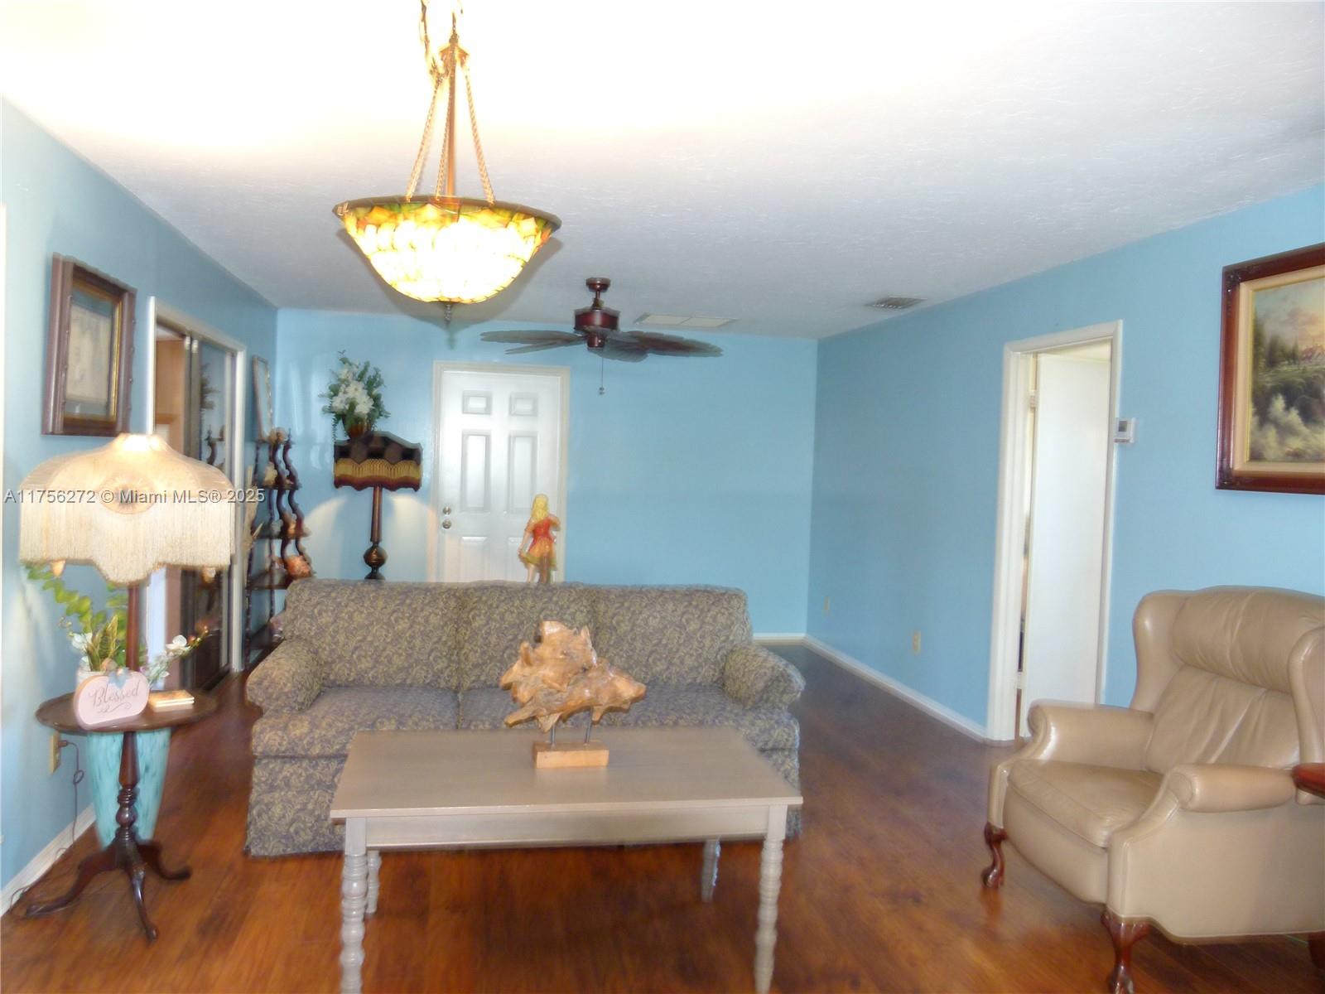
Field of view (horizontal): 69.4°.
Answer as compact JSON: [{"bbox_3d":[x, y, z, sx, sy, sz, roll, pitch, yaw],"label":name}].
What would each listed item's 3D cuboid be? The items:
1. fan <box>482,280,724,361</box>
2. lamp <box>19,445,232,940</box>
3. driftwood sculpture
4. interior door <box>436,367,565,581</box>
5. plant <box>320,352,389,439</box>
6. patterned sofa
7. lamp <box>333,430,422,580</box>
[{"bbox_3d":[-0.353,-1.002,5.300,1.360,0.420,1.340,1,2,-12],"label":"fan"},{"bbox_3d":[-1.655,0.542,2.966,0.580,1.490,0.570,1,3,-28],"label":"lamp"},{"bbox_3d":[-0.263,0.574,2.818,0.420,0.420,0.220,1,2,-10],"label":"driftwood sculpture"},{"bbox_3d":[-1.233,0.091,7.286,0.905,2.040,0.060,1,2,-12],"label":"interior door"},{"bbox_3d":[-2.127,-0.701,6.627,0.460,0.600,0.420,1,2,-12],"label":"plant"},{"bbox_3d":[-0.528,0.835,4.013,2.100,0.890,0.920,1,2,-10],"label":"patterned sofa"},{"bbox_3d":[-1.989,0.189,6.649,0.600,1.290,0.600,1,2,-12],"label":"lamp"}]

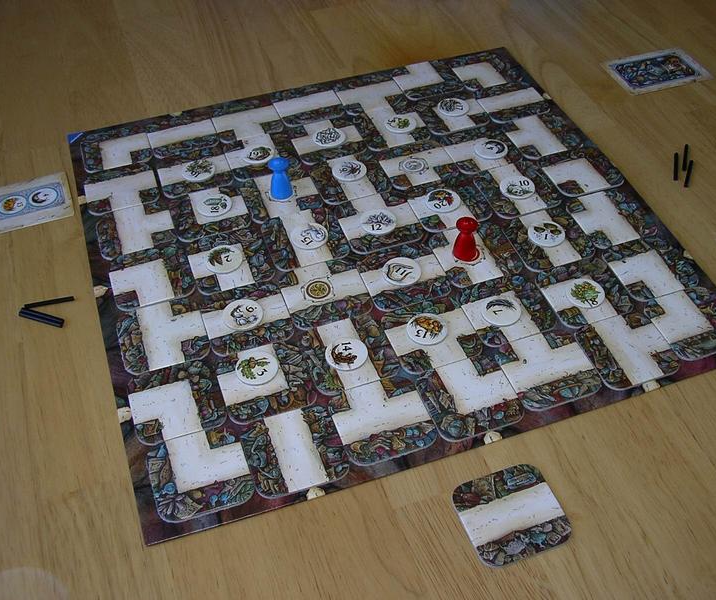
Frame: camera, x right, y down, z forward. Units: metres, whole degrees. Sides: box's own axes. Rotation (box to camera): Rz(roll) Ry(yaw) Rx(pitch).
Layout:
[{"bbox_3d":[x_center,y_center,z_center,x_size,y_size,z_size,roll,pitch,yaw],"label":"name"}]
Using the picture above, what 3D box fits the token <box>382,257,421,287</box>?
[{"bbox_3d":[0.028,-0.018,0.556,0.024,0.002,0.024,-1,46,1],"label":"token"}]

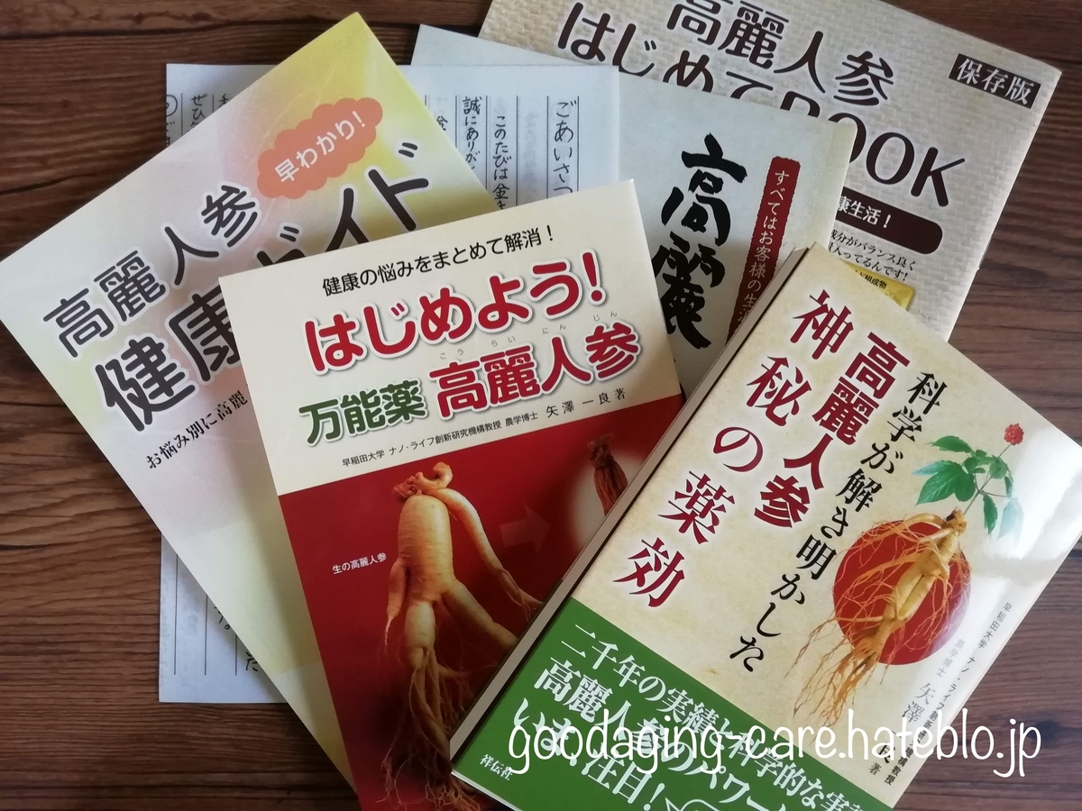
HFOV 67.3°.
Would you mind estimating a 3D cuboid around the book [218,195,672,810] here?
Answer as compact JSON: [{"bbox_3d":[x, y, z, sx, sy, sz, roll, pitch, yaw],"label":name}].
[{"bbox_3d":[-0.012,0.037,0.257,0.128,0.010,0.187,-14,94,-3],"label":"book"}]

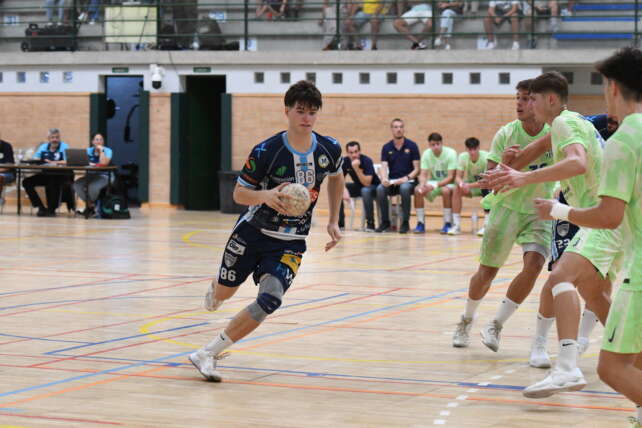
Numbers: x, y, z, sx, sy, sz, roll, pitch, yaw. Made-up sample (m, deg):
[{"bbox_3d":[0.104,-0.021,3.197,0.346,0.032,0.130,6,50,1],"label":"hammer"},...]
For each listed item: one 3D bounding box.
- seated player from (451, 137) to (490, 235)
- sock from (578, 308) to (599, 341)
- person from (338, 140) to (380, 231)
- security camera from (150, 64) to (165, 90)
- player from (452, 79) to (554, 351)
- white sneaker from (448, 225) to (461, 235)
[{"bbox_3d":[1.948,-0.368,24.269,0.520,1.280,0.800,2,3,16],"label":"seated player"},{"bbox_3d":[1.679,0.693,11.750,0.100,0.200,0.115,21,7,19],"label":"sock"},{"bbox_3d":[0.524,-0.360,24.470,0.540,1.210,0.780,2,3,22],"label":"person"},{"bbox_3d":[-2.593,-2.165,29.700,0.200,0.390,0.260,2,3,23],"label":"security camera"},{"bbox_3d":[1.243,-0.007,12.008,0.680,1.740,0.560,2,3,20],"label":"player"},{"bbox_3d":[1.725,0.219,24.097,0.115,0.120,0.290,2,3,18],"label":"white sneaker"}]

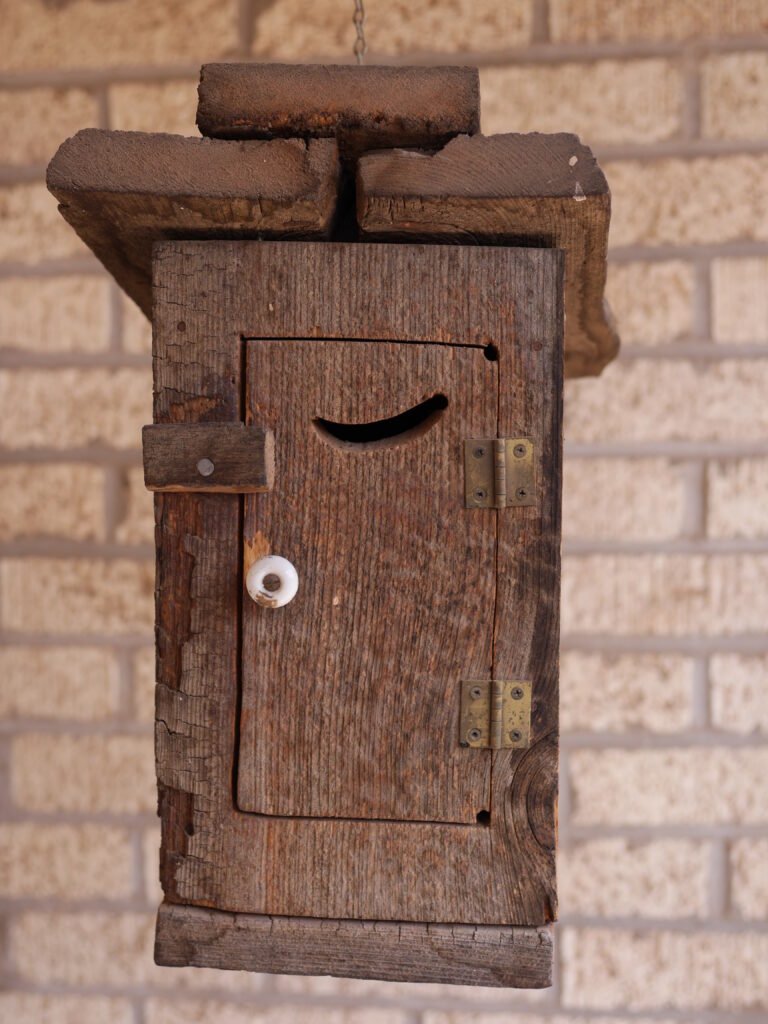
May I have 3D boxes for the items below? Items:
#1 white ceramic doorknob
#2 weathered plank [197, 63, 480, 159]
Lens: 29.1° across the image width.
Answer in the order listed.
[{"bbox_3d":[-0.042,0.026,0.554,0.020,0.020,0.016,1,8,6],"label":"white ceramic doorknob"},{"bbox_3d":[-0.005,-0.123,0.618,0.098,0.024,0.215,2,-11,6],"label":"weathered plank"}]

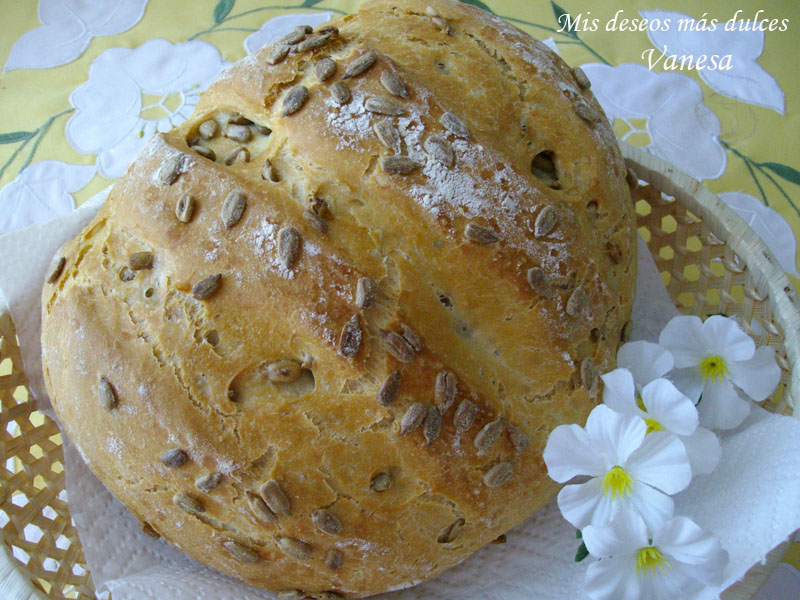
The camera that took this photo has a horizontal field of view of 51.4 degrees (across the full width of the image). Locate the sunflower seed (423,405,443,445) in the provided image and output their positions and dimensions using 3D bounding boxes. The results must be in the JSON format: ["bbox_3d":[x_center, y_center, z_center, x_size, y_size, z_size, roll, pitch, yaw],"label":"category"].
[{"bbox_3d":[0.009,0.036,0.238,0.005,0.004,0.012,8,84,-8],"label":"sunflower seed"}]

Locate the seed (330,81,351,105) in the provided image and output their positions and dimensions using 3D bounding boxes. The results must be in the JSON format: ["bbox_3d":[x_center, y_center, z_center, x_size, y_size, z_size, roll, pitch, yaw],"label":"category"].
[{"bbox_3d":[-0.020,-0.069,0.279,0.005,0.004,0.010,-18,66,-7],"label":"seed"}]

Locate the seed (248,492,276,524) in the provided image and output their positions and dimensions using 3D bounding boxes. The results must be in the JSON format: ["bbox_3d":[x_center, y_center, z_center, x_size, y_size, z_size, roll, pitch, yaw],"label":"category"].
[{"bbox_3d":[-0.038,0.057,0.230,0.005,0.003,0.011,-35,99,14],"label":"seed"}]

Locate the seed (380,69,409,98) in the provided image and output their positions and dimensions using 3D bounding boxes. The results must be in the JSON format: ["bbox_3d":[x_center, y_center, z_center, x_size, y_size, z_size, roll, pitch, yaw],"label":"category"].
[{"bbox_3d":[-0.001,-0.063,0.244,0.006,0.003,0.011,-38,75,-17],"label":"seed"}]

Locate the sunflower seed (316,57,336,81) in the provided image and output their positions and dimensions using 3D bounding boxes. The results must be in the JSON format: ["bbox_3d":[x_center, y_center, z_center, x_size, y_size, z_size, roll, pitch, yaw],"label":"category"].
[{"bbox_3d":[-0.022,-0.071,0.256,0.006,0.004,0.009,14,61,13],"label":"sunflower seed"}]

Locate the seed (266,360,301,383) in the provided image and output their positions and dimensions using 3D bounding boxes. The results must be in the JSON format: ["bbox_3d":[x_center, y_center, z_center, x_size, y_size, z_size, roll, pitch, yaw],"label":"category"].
[{"bbox_3d":[-0.034,0.021,0.242,0.010,0.003,0.006,2,81,-1],"label":"seed"}]

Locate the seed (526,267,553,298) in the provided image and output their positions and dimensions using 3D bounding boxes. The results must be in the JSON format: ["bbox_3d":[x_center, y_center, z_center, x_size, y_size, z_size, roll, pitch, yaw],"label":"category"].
[{"bbox_3d":[0.040,-0.005,0.236,0.005,0.003,0.010,-34,101,-23],"label":"seed"}]

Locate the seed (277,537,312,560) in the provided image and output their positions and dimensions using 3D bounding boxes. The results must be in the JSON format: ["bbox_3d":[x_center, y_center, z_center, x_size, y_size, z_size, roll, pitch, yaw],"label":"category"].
[{"bbox_3d":[-0.030,0.071,0.238,0.011,0.004,0.004,31,100,-7],"label":"seed"}]

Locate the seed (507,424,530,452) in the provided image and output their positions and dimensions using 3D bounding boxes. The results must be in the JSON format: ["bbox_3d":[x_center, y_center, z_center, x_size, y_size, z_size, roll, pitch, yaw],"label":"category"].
[{"bbox_3d":[0.034,0.040,0.241,0.003,0.011,0.005,-21,32,33],"label":"seed"}]

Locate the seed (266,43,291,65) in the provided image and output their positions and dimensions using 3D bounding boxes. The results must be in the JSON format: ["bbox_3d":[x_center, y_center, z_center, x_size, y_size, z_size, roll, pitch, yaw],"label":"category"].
[{"bbox_3d":[-0.043,-0.088,0.297,0.010,0.003,0.005,-38,74,-8],"label":"seed"}]

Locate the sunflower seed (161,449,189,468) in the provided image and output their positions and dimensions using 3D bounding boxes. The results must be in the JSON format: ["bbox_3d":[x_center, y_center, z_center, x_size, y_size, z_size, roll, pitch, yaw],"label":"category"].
[{"bbox_3d":[-0.061,0.043,0.226,0.009,0.003,0.005,-8,98,18],"label":"sunflower seed"}]

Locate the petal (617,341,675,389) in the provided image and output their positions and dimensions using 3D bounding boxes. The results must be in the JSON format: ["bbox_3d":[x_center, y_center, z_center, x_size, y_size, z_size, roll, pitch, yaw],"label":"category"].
[{"bbox_3d":[0.077,0.021,0.262,0.018,0.004,0.018,-3,73,-7],"label":"petal"}]

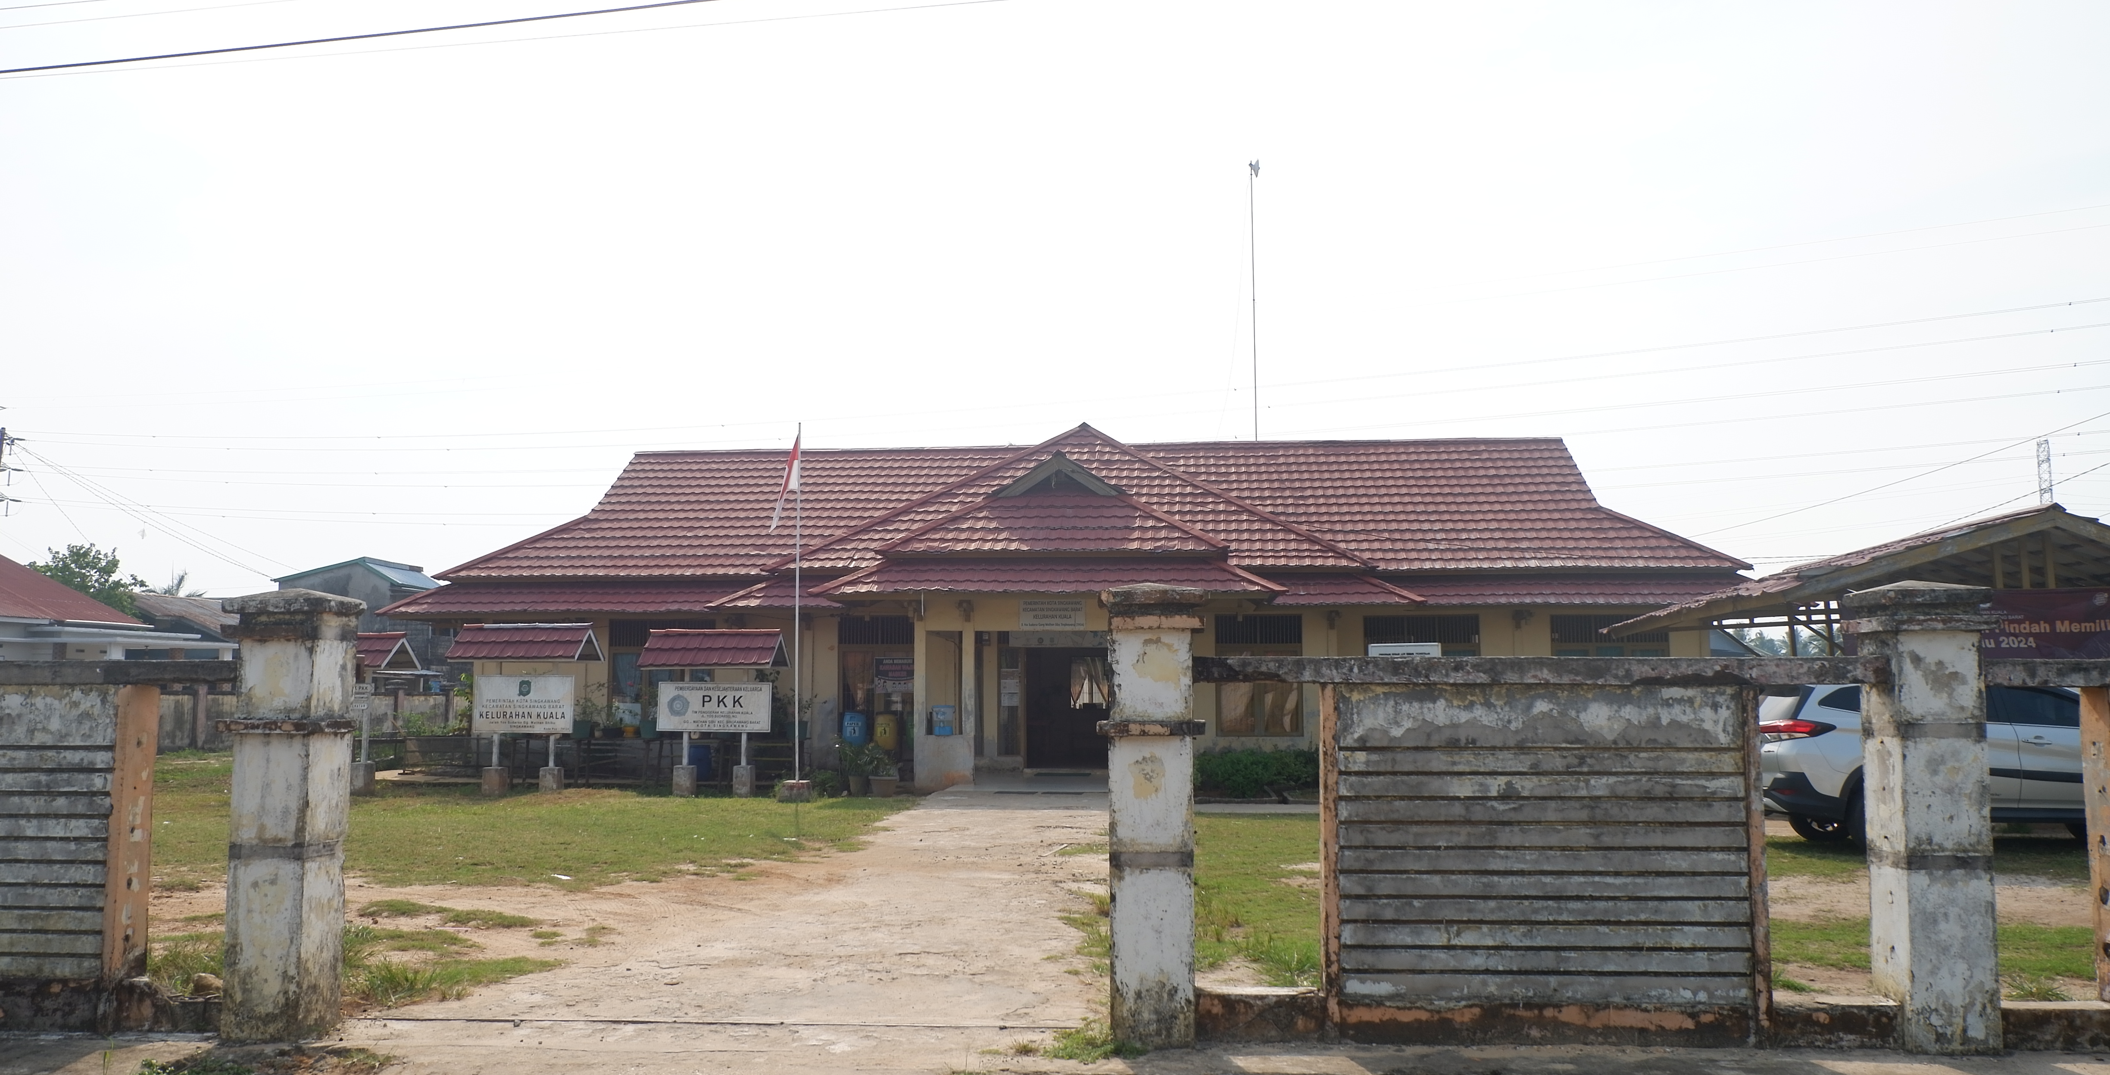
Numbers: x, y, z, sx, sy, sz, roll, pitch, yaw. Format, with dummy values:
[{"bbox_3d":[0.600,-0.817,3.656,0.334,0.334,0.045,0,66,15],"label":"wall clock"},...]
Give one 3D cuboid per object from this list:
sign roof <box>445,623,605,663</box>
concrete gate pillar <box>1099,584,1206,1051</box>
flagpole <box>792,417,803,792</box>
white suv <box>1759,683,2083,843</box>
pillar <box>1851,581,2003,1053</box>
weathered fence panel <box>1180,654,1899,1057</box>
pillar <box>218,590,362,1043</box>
[{"bbox_3d":[-7.600,1.515,20.300,1.880,0.540,1.080,0,-5,3],"label":"sign roof"},{"bbox_3d":[0.420,1.223,6.344,0.450,2.024,0.430,0,-5,0],"label":"concrete gate pillar"},{"bbox_3d":[-3.607,0.943,19.812,0.060,5.073,0.060,0,-5,0],"label":"flagpole"},{"bbox_3d":[8.800,2.000,13.100,4.430,1.700,1.740,-1,-5,3],"label":"white suv"},{"bbox_3d":[3.892,1.215,6.314,0.440,2.033,0.420,0,-5,0],"label":"pillar"},{"bbox_3d":[2.152,1.378,6.290,3.090,1.688,0.170,0,-5,0],"label":"weathered fence panel"},{"bbox_3d":[-3.506,1.239,6.463,0.430,1.994,0.430,0,-5,0],"label":"pillar"}]

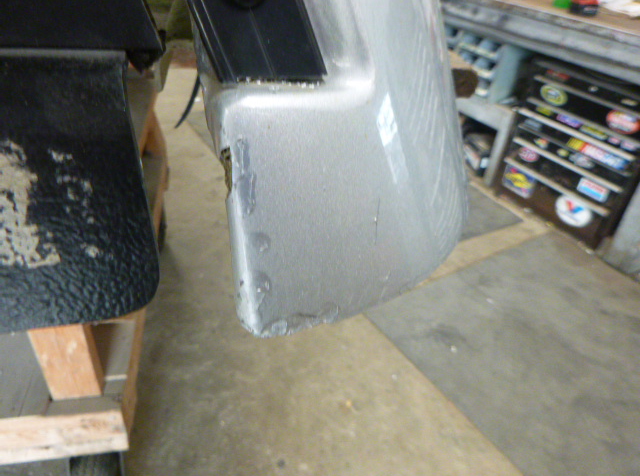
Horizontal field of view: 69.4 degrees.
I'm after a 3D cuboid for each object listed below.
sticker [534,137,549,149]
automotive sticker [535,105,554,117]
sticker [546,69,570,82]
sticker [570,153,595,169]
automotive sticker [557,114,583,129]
[{"bbox_3d":[1.104,-0.476,2.304,0.008,0.043,0.077,-15,40,-29],"label":"sticker"},{"bbox_3d":[1.095,-0.618,2.252,0.008,0.025,0.083,-15,40,-29],"label":"automotive sticker"},{"bbox_3d":[1.110,-0.759,2.157,0.008,0.028,0.120,-15,40,-29],"label":"sticker"},{"bbox_3d":[1.221,-0.359,2.153,0.008,0.046,0.120,-15,40,-29],"label":"sticker"},{"bbox_3d":[1.166,-0.547,2.159,0.008,0.032,0.122,-15,40,-29],"label":"automotive sticker"}]

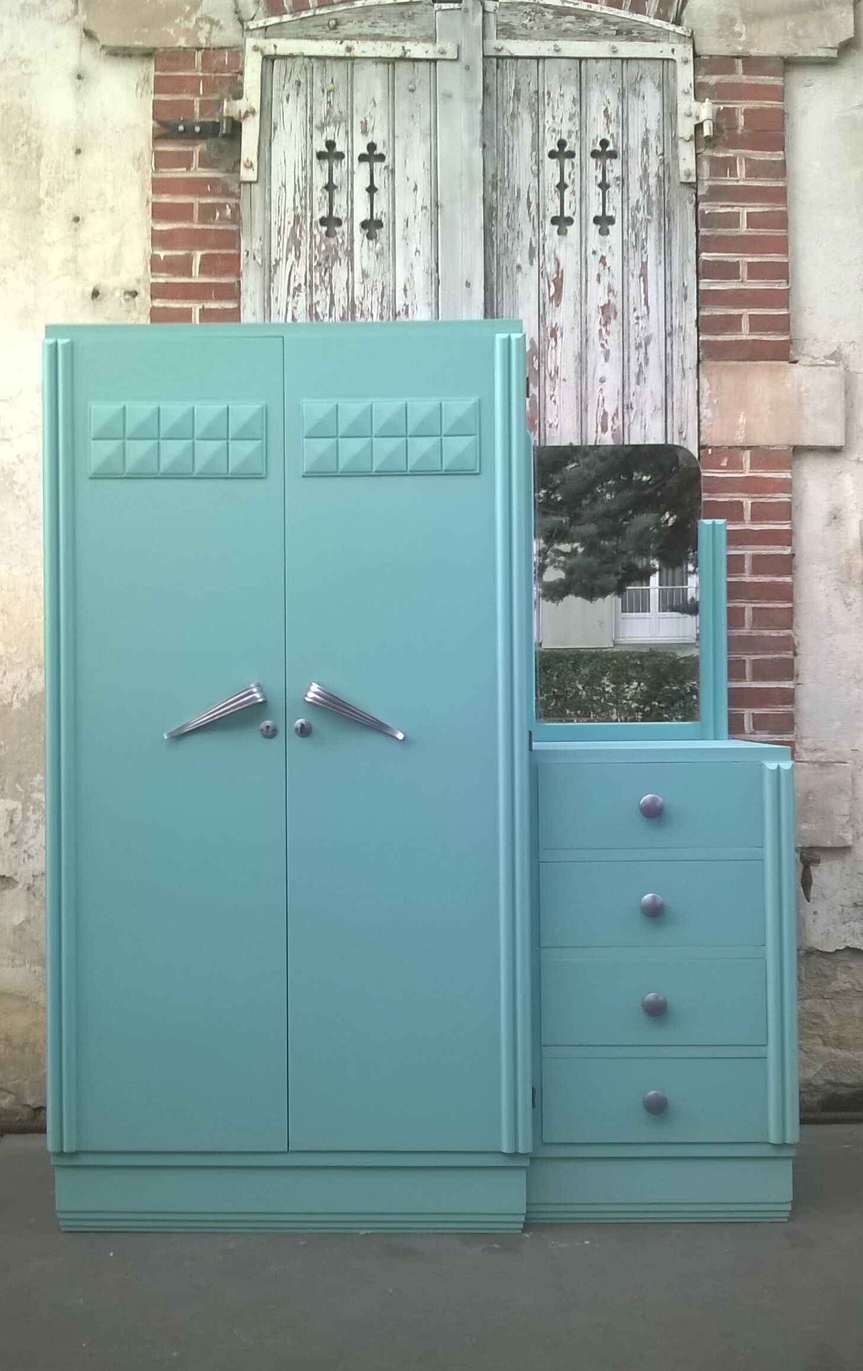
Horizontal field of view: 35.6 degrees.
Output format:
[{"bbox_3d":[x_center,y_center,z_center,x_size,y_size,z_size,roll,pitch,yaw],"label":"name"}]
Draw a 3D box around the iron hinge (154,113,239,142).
[{"bbox_3d":[-0.586,-1.386,3.340,0.215,0.065,0.040,0,-1,-2],"label":"iron hinge"}]

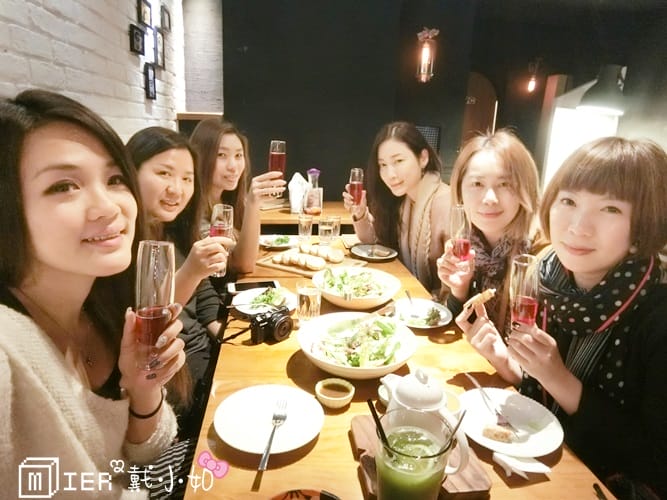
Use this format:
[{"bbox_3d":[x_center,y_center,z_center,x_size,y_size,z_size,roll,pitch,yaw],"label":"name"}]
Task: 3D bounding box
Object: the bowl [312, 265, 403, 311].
[{"bbox_3d":[0.071,0.131,1.282,0.280,0.068,0.280,2,16,-1],"label":"bowl"}]

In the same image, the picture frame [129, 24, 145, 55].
[{"bbox_3d":[-1.003,-1.077,2.073,0.020,0.125,0.159,0,17,-8],"label":"picture frame"}]

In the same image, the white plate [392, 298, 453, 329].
[{"bbox_3d":[0.242,0.192,1.178,0.205,0.025,0.205,2,16,-1],"label":"white plate"}]

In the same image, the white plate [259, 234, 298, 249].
[{"bbox_3d":[-0.260,-0.032,1.903,0.198,0.026,0.198,-1,17,-8],"label":"white plate"}]

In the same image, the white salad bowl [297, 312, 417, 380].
[{"bbox_3d":[0.056,0.234,0.951,0.268,0.074,0.268,1,17,0],"label":"white salad bowl"}]

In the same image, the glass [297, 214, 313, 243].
[{"bbox_3d":[-0.142,-0.101,1.990,0.070,0.116,0.070,-1,17,-8],"label":"glass"}]

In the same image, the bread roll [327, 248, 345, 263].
[{"bbox_3d":[0.008,0.022,1.643,0.065,0.055,0.070,14,20,35],"label":"bread roll"}]

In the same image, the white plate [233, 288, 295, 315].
[{"bbox_3d":[-0.200,0.162,1.210,0.205,0.025,0.205,2,16,-1],"label":"white plate"}]

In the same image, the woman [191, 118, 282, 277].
[{"bbox_3d":[-0.372,0.164,1.589,0.620,1.290,0.500,7,17,16],"label":"woman"}]

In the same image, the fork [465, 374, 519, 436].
[{"bbox_3d":[0.311,0.300,0.804,0.025,0.020,0.176,-3,23,-17],"label":"fork"}]

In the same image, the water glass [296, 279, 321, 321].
[{"bbox_3d":[-0.069,0.143,1.157,0.068,0.102,0.068,3,16,0],"label":"water glass"}]

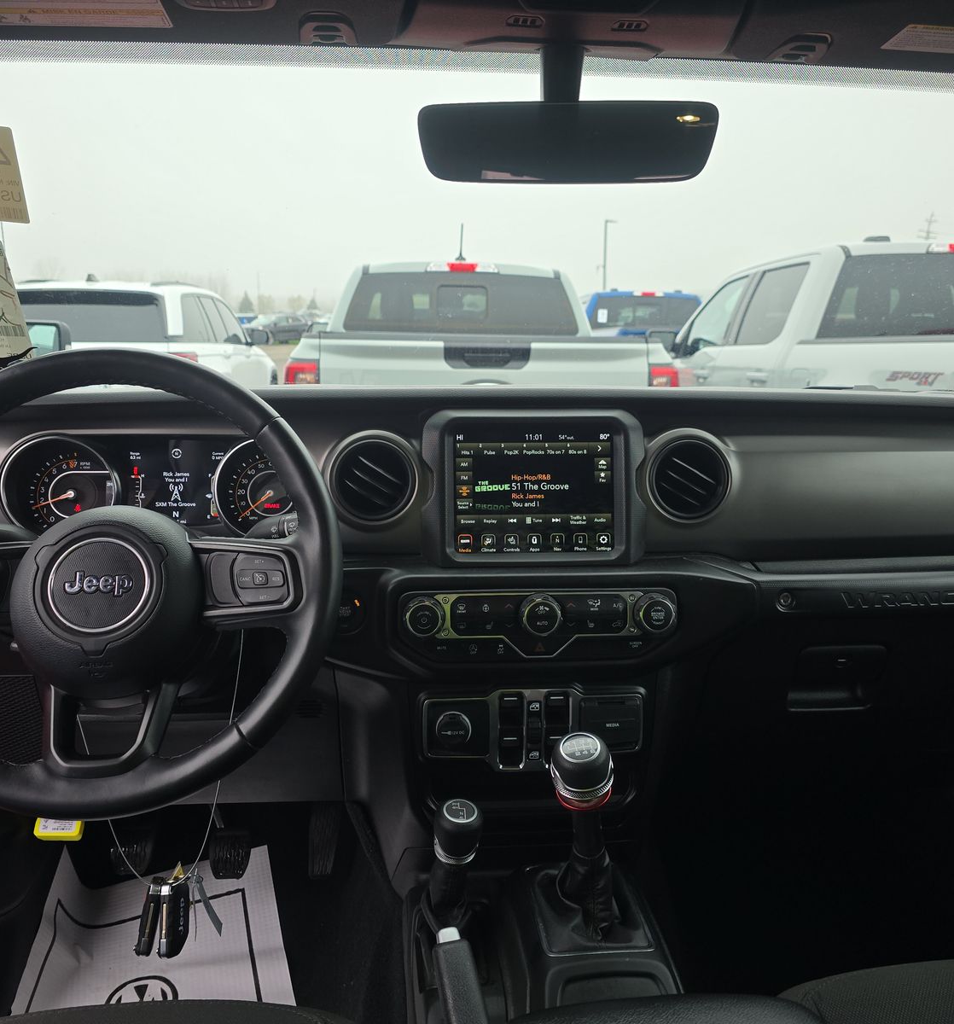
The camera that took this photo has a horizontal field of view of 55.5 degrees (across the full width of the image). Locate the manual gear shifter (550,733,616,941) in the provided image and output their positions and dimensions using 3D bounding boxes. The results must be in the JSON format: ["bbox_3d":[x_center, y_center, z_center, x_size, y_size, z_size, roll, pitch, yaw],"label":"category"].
[{"bbox_3d":[0.099,0.306,0.858,0.058,0.224,0.075,-5,27,-4],"label":"manual gear shifter"}]

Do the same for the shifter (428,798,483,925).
[{"bbox_3d":[-0.021,0.340,0.903,0.049,0.142,0.056,-1,26,-5],"label":"shifter"}]

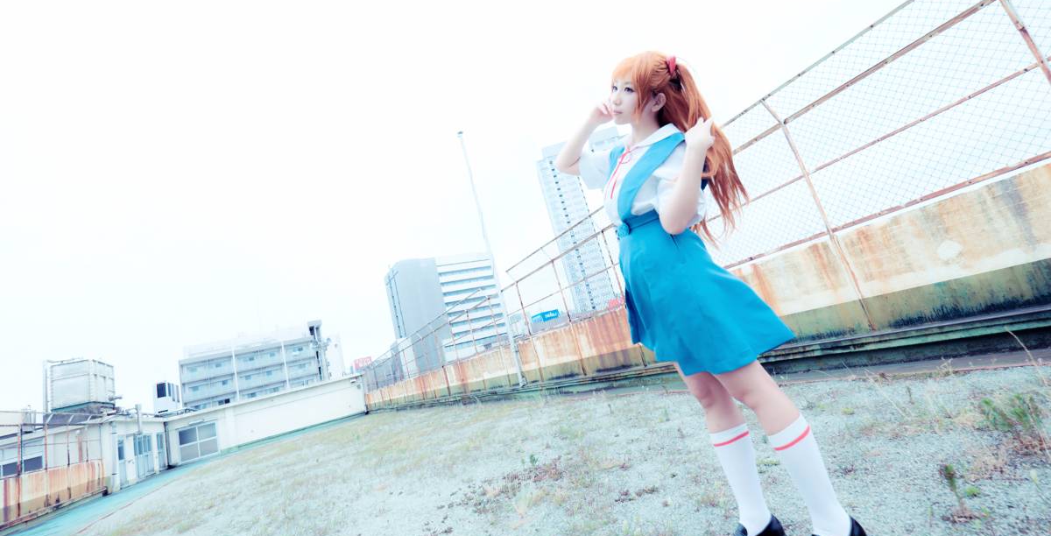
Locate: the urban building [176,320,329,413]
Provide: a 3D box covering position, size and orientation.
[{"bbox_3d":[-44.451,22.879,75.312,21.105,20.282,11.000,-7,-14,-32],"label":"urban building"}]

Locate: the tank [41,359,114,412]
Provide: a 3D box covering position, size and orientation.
[{"bbox_3d":[-18.480,4.968,18.193,1.264,1.711,2.424,-7,-14,-32],"label":"tank"}]

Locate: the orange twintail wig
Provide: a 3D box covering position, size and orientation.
[{"bbox_3d":[0.488,-0.403,1.421,0.320,0.690,0.280,-11,-12,-16],"label":"orange twintail wig"}]

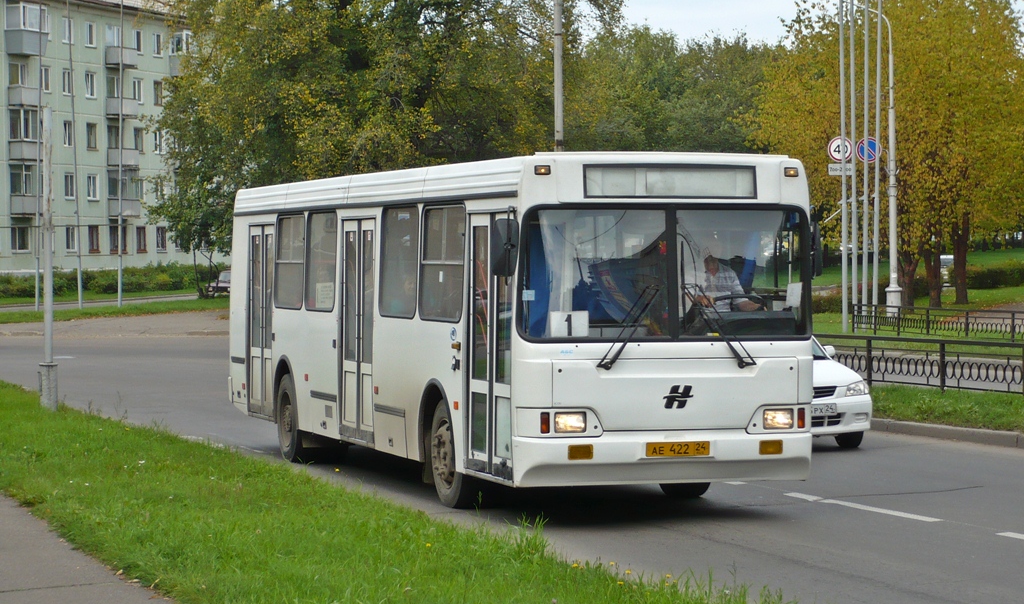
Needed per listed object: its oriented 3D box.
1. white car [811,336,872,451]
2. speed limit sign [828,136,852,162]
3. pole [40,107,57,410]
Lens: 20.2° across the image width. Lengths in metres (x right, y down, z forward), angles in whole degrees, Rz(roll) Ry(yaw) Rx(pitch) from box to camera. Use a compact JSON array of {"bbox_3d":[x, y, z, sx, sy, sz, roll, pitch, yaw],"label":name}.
[{"bbox_3d":[2.480,0.840,31.500,1.690,1.420,4.300,-1,1,-17],"label":"white car"},{"bbox_3d":[8.860,-4.110,77.300,0.700,0.700,0.040,-1,1,-6],"label":"speed limit sign"},{"bbox_3d":[-6.215,-0.584,38.500,0.220,4.100,0.220,-1,1,-17],"label":"pole"}]

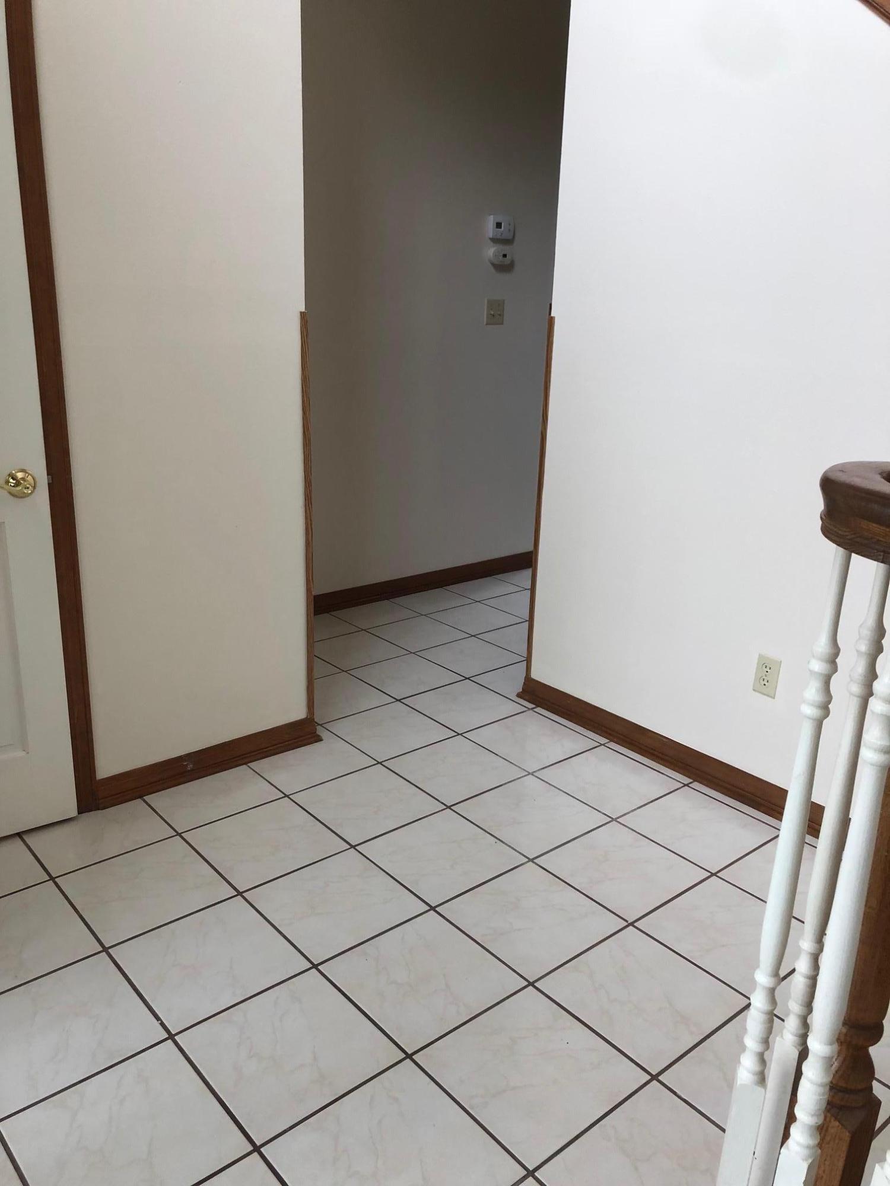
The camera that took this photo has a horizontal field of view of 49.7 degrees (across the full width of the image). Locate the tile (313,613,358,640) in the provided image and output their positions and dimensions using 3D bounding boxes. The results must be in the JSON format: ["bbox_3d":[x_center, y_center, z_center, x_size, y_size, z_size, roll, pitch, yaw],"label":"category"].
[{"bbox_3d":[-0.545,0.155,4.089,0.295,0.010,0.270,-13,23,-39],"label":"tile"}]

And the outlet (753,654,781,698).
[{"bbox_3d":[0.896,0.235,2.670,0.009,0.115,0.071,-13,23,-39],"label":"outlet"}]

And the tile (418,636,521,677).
[{"bbox_3d":[0.104,0.260,3.840,0.324,0.010,0.324,-13,23,-39],"label":"tile"}]

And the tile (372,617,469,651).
[{"bbox_3d":[-0.110,0.177,4.072,0.324,0.010,0.324,-13,23,-39],"label":"tile"}]

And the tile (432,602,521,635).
[{"bbox_3d":[0.137,0.118,4.282,0.324,0.010,0.324,-13,23,-39],"label":"tile"}]

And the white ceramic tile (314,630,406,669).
[{"bbox_3d":[-0.358,0.233,3.851,0.320,0.010,0.320,-13,23,-39],"label":"white ceramic tile"}]

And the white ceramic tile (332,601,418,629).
[{"bbox_3d":[-0.308,0.099,4.270,0.320,0.010,0.268,-13,23,-39],"label":"white ceramic tile"}]

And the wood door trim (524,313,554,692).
[{"bbox_3d":[0.325,-0.288,3.230,0.023,1.236,0.027,-13,23,-39],"label":"wood door trim"}]

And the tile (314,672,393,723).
[{"bbox_3d":[-0.397,0.374,3.410,0.320,0.010,0.320,-13,23,-39],"label":"tile"}]

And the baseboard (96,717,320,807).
[{"bbox_3d":[-0.676,0.491,2.861,0.721,0.087,0.026,-13,23,-38],"label":"baseboard"}]

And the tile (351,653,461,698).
[{"bbox_3d":[-0.149,0.317,3.615,0.320,0.010,0.320,-13,23,-39],"label":"tile"}]

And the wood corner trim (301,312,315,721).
[{"bbox_3d":[-0.421,-0.196,2.867,0.026,1.238,0.026,-13,23,-39],"label":"wood corner trim"}]

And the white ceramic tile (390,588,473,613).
[{"bbox_3d":[-0.060,0.041,4.496,0.324,0.010,0.270,-13,23,-39],"label":"white ceramic tile"}]

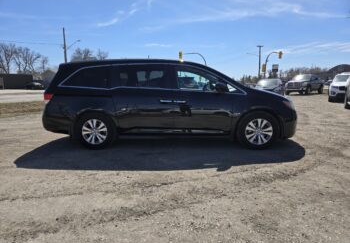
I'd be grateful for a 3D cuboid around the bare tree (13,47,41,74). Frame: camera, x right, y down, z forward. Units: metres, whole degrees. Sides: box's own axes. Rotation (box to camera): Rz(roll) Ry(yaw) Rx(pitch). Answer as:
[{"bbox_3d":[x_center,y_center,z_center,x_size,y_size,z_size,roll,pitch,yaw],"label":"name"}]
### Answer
[{"bbox_3d":[-39.836,-14.125,62.281,6.400,10.900,6.200,0,9,0],"label":"bare tree"}]

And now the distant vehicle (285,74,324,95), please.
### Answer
[{"bbox_3d":[13.350,-3.810,23.850,5.850,1.920,2.030,-9,13,-43],"label":"distant vehicle"}]

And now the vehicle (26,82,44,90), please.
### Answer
[{"bbox_3d":[-28.670,-7.109,48.044,4.600,1.460,1.820,4,10,25],"label":"vehicle"}]

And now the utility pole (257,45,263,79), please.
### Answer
[{"bbox_3d":[20.009,-12.796,54.370,1.400,9.800,0.350,0,9,0],"label":"utility pole"}]

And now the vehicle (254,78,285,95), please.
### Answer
[{"bbox_3d":[7.079,-2.438,17.542,1.830,1.480,4.600,5,11,32],"label":"vehicle"}]

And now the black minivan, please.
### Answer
[{"bbox_3d":[-0.067,-0.468,5.094,5.150,1.737,2.020,0,9,2],"label":"black minivan"}]

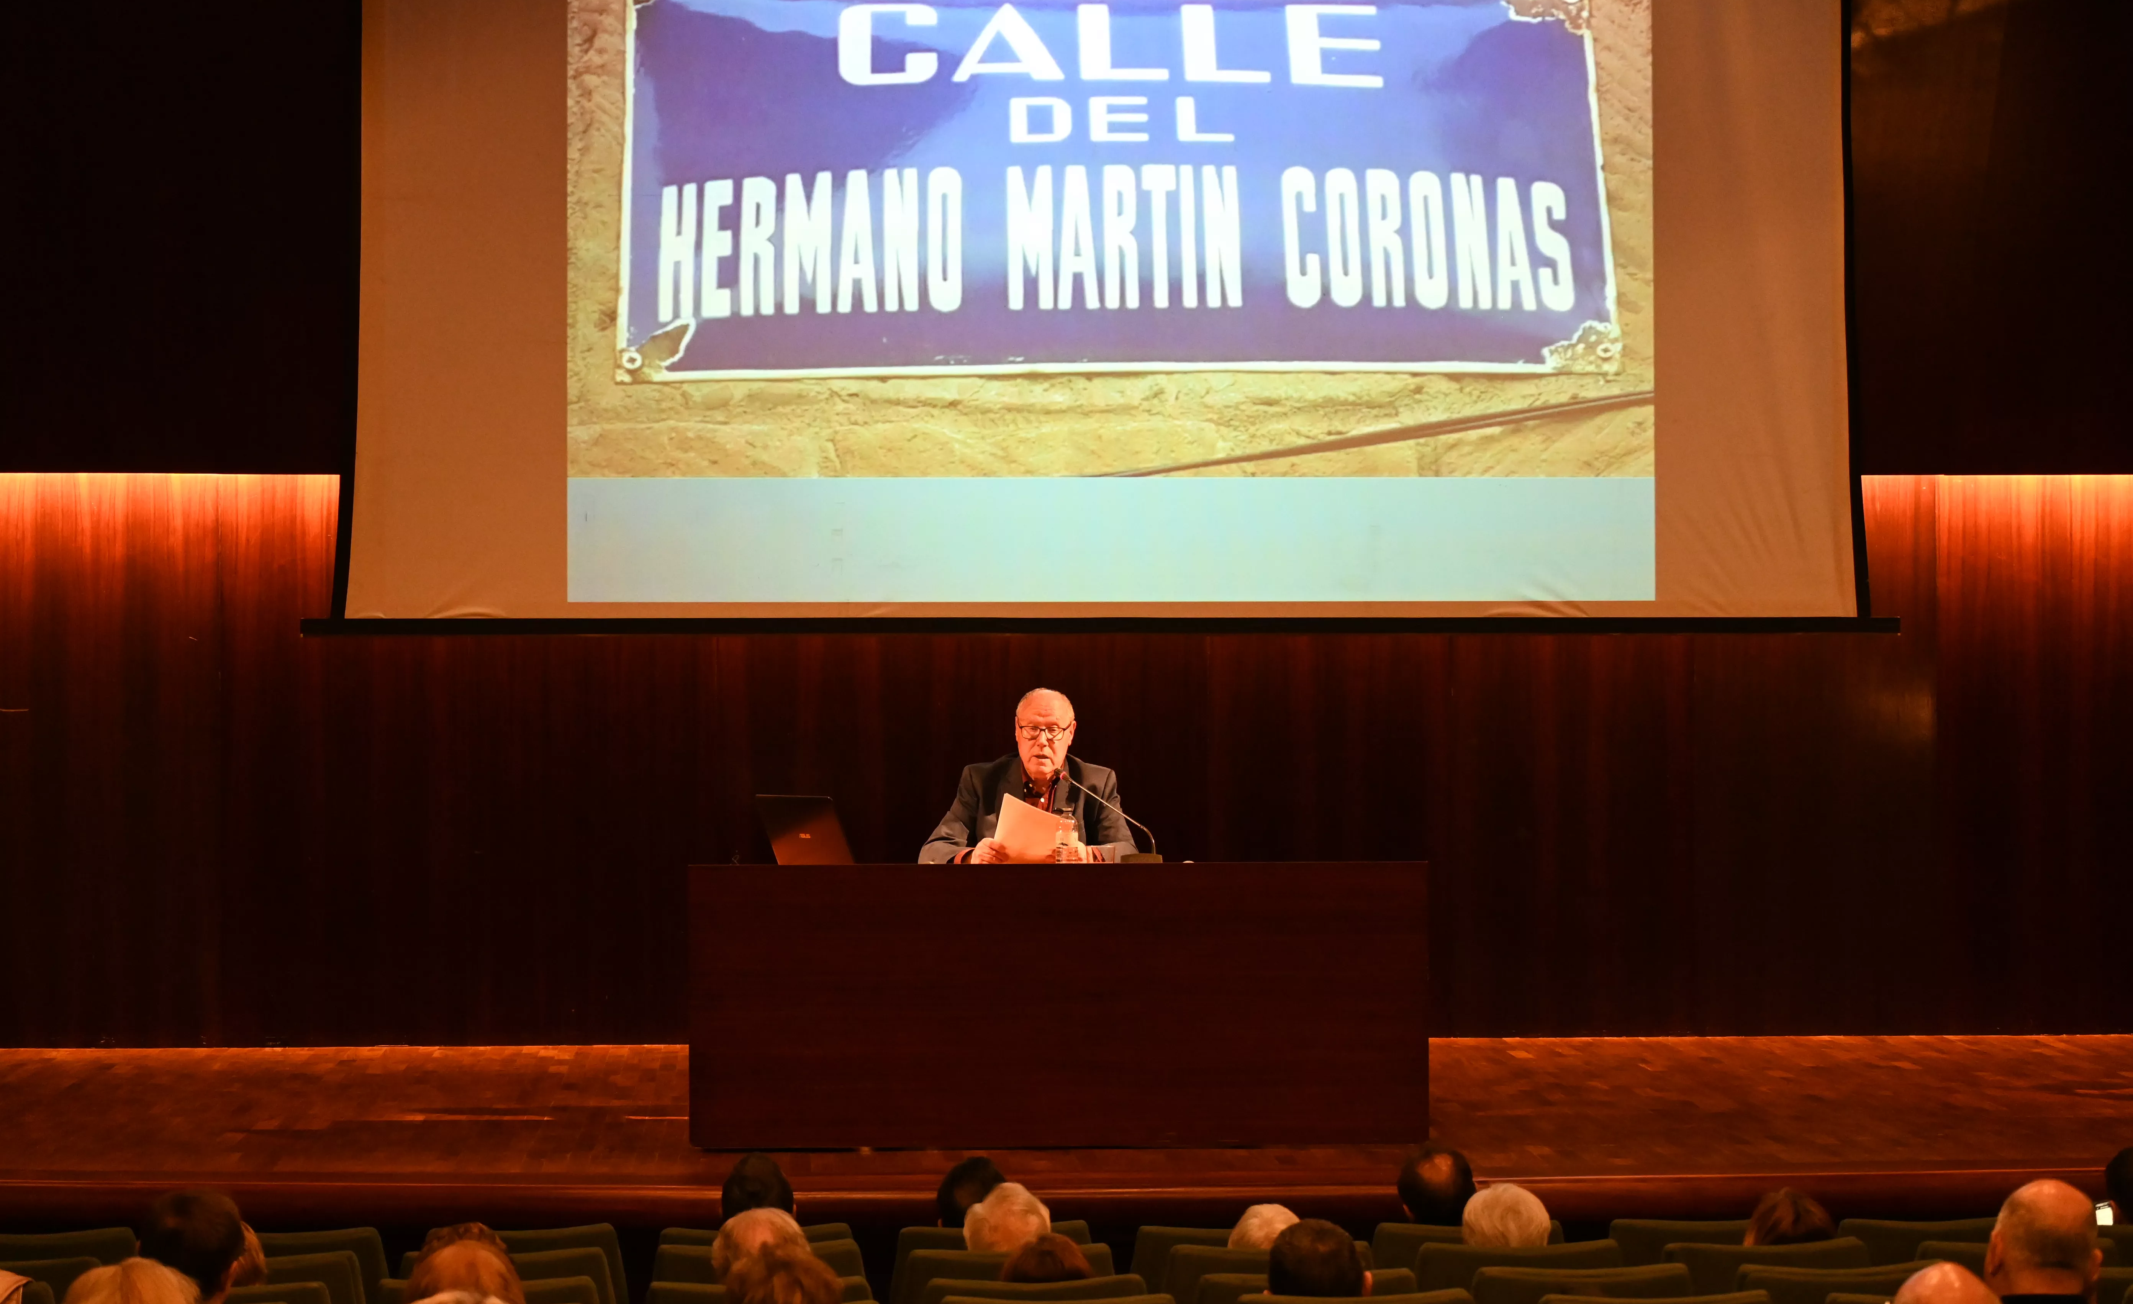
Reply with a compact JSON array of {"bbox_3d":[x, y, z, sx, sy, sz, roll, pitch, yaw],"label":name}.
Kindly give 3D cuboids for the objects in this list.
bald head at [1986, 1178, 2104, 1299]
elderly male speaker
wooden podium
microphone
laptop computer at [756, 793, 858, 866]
[{"bbox_3d":[1.555,0.938,9.320,0.180,0.230,0.215,0,0,-12],"label":"bald head"},{"bbox_3d":[-0.095,0.715,16.130,0.600,1.220,0.780,0,0,2],"label":"elderly male speaker"},{"bbox_3d":[-0.044,0.943,15.999,1.975,0.765,0.700,0,0,-4],"label":"wooden podium"},{"bbox_3d":[0.120,0.460,15.960,0.330,0.270,0.110,0,0,38],"label":"microphone"},{"bbox_3d":[-0.610,0.503,15.950,0.300,0.230,0.345,0,0,-37],"label":"laptop computer"}]

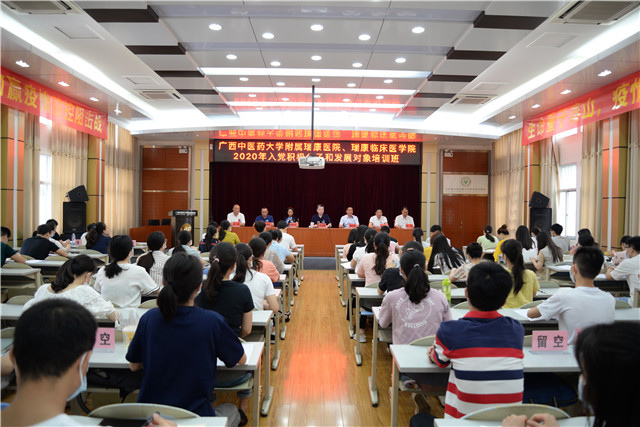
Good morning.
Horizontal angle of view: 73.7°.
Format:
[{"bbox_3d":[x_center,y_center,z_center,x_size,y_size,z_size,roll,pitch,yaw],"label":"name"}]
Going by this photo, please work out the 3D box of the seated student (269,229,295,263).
[{"bbox_3d":[-0.620,0.846,6.502,0.470,1.208,0.660,1,0,2],"label":"seated student"}]

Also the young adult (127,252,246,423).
[{"bbox_3d":[-0.671,0.824,2.122,0.570,1.281,0.680,1,0,2],"label":"young adult"}]

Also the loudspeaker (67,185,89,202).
[{"bbox_3d":[-4.805,-0.392,8.500,0.340,0.310,0.470,-22,11,-27],"label":"loudspeaker"}]

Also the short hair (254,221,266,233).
[{"bbox_3d":[-1.129,0.247,8.100,0.190,0.200,0.210,1,0,14],"label":"short hair"}]

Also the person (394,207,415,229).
[{"bbox_3d":[2.396,0.531,12.100,0.550,1.460,0.650,1,0,3],"label":"person"}]

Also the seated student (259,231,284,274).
[{"bbox_3d":[-0.713,0.896,6.150,0.450,1.292,0.720,1,0,0],"label":"seated student"}]

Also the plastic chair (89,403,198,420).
[{"bbox_3d":[-0.757,1.168,2.072,0.470,0.770,0.530,1,0,-1],"label":"plastic chair"}]

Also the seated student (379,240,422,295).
[{"bbox_3d":[0.836,0.922,4.270,0.500,1.283,0.740,1,0,-6],"label":"seated student"}]

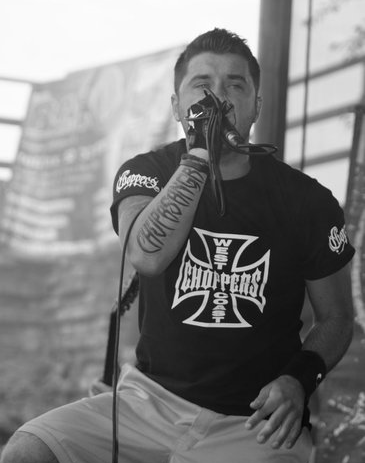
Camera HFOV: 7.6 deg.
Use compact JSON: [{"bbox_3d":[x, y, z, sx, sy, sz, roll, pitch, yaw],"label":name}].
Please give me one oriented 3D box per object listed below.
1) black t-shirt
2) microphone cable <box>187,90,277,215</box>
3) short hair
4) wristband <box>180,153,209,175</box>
[{"bbox_3d":[0.096,0.088,5.250,0.475,0.540,0.310,3,-4,0],"label":"black t-shirt"},{"bbox_3d":[0.092,-0.148,5.130,0.170,0.238,0.120,3,-4,0],"label":"microphone cable"},{"bbox_3d":[0.067,-0.327,5.280,0.168,0.140,0.195,2,-3,-2],"label":"short hair"},{"bbox_3d":[0.023,-0.125,5.130,0.060,0.030,0.055,18,-15,0],"label":"wristband"}]

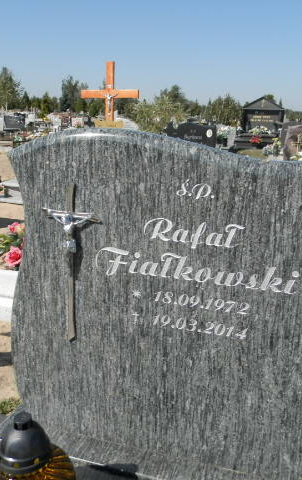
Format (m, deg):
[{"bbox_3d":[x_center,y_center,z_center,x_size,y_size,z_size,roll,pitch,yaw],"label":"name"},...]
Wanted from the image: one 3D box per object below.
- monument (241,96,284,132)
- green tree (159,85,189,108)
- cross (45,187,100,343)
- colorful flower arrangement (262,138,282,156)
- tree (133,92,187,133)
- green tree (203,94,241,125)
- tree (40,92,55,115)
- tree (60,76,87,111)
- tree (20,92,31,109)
[{"bbox_3d":[4.294,-4.795,17.800,1.580,1.500,0.500,7,16,19],"label":"monument"},{"bbox_3d":[2.445,-14.454,49.938,3.203,4.458,3.203,2,15,0],"label":"green tree"},{"bbox_3d":[-0.179,0.052,1.009,0.143,0.360,0.040,6,13,19],"label":"cross"},{"bbox_3d":[2.814,-2.148,10.794,0.450,0.450,0.400,7,16,17],"label":"colorful flower arrangement"},{"bbox_3d":[0.419,-6.012,22.275,2.442,2.093,2.320,2,15,1],"label":"tree"},{"bbox_3d":[5.561,-9.960,36.627,2.979,2.998,2.979,2,15,0],"label":"green tree"},{"bbox_3d":[-10.312,-13.131,46.258,1.587,3.111,1.587,2,15,0],"label":"tree"},{"bbox_3d":[-8.005,-14.416,47.961,2.867,4.823,2.867,2,15,0],"label":"tree"},{"bbox_3d":[-14.983,-16.071,55.404,1.357,3.071,1.289,-2,16,-15],"label":"tree"}]

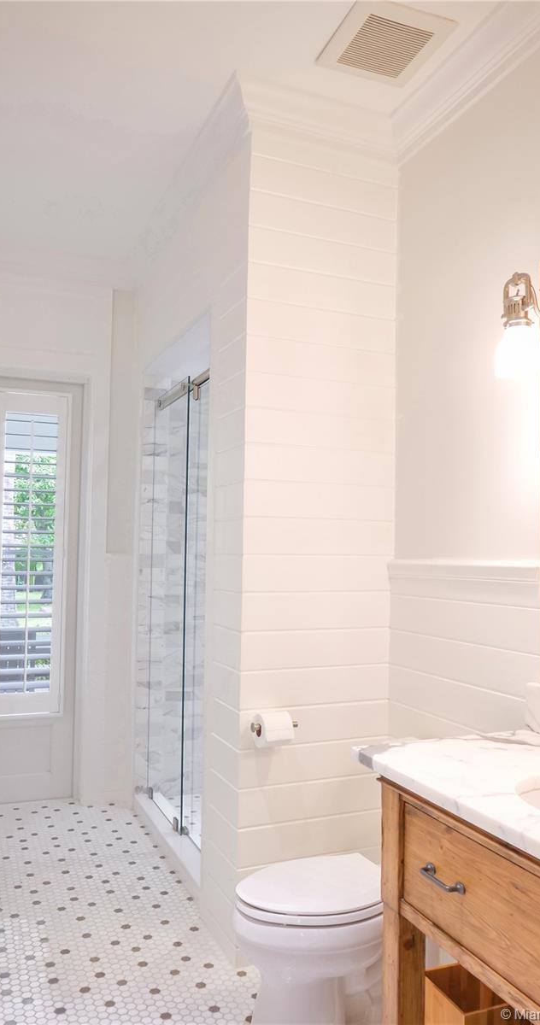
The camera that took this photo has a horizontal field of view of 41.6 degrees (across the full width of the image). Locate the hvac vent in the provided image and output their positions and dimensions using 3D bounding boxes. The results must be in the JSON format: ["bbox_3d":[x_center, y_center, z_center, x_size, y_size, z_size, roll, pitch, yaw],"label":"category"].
[{"bbox_3d":[0.375,-1.520,2.321,0.336,0.025,0.336,2,-3,-23],"label":"hvac vent"}]

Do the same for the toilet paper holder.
[{"bbox_3d":[0.011,0.744,2.463,0.165,0.048,0.080,2,-3,-23],"label":"toilet paper holder"}]

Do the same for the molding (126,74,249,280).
[{"bbox_3d":[-0.446,-1.417,3.340,0.095,0.136,1.880,2,-3,-23],"label":"molding"}]

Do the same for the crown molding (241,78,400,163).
[{"bbox_3d":[0.197,-1.447,2.645,0.728,0.136,0.095,2,-3,-23],"label":"crown molding"}]

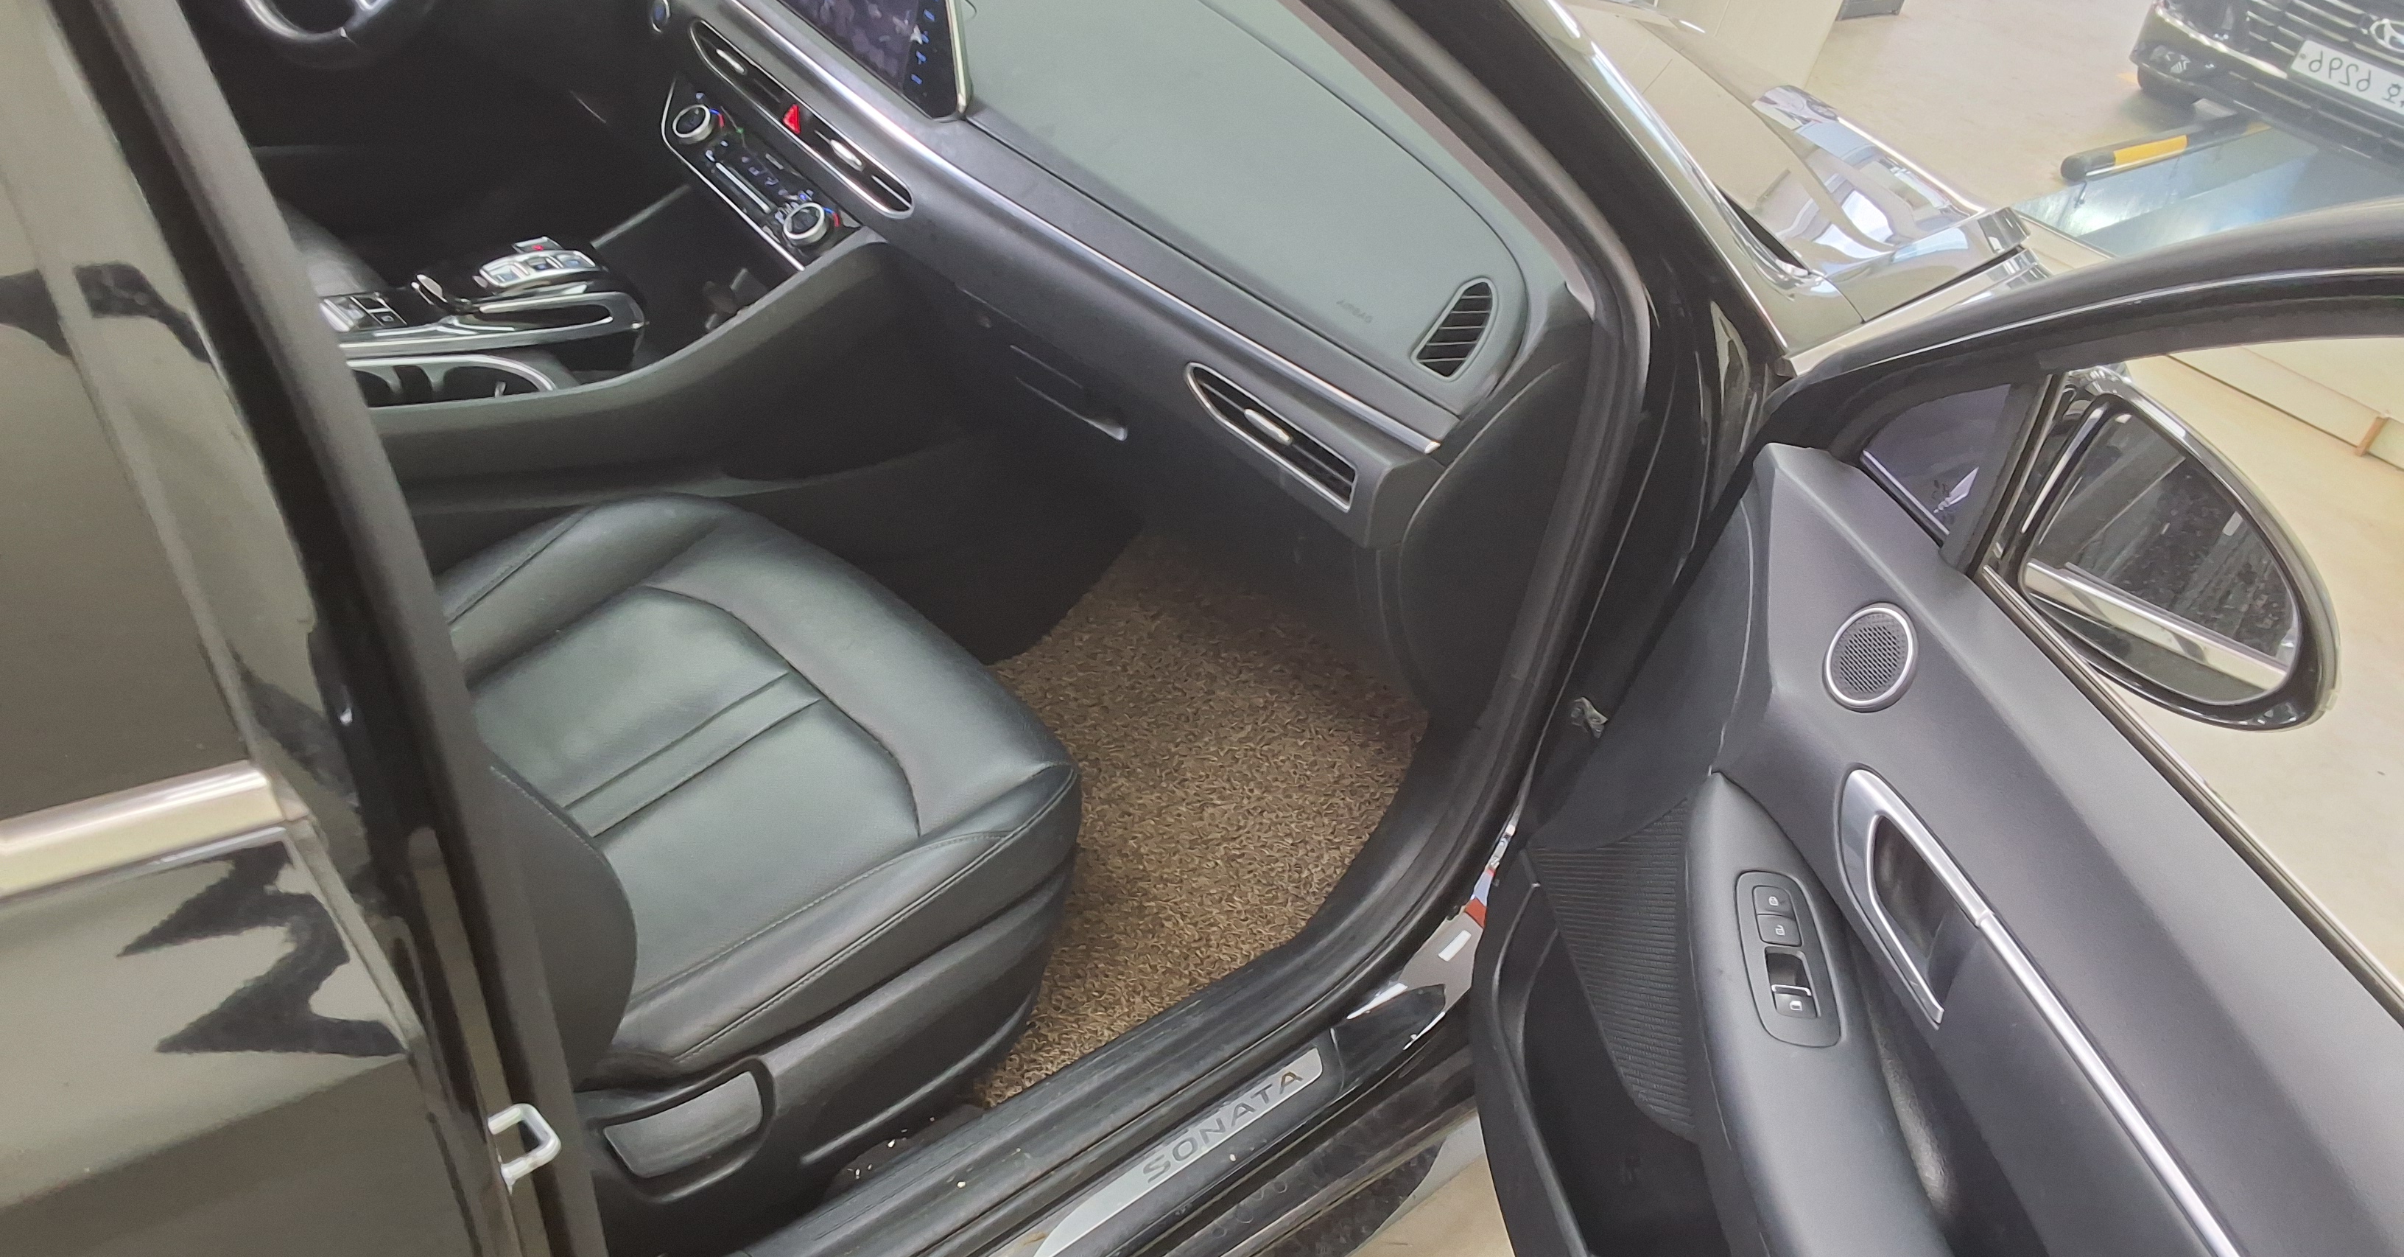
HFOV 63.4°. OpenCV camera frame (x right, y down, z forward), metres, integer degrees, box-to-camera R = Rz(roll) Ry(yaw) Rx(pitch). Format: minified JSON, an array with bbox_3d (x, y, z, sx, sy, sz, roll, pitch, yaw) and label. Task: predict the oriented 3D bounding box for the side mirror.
[{"bbox_3d":[0.614,-0.051,1.240,0.215,0.155,0.125,26,31,1],"label":"side mirror"}]

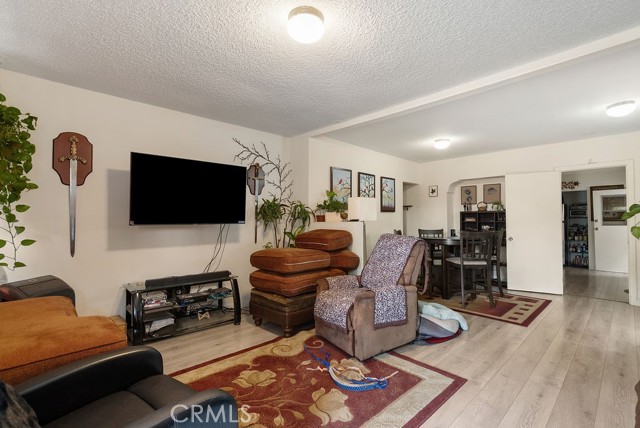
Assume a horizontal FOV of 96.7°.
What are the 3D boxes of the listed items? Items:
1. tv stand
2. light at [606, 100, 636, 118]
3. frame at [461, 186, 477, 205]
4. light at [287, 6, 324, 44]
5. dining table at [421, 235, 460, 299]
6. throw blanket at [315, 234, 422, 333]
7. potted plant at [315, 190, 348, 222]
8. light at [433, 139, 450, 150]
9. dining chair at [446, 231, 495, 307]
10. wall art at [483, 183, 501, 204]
[{"bbox_3d":[-1.438,0.989,3.074,1.050,0.530,0.410,1,-1,-40],"label":"tv stand"},{"bbox_3d":[3.287,-1.129,3.108,0.235,0.125,0.235,1,-1,-43],"label":"light"},{"bbox_3d":[3.126,-0.388,5.967,0.025,0.390,0.305,1,-1,-43],"label":"frame"},{"bbox_3d":[-0.086,-1.161,1.797,0.240,0.125,0.240,0,-1,0],"label":"light"},{"bbox_3d":[2.036,0.830,4.453,0.980,0.915,0.980,0,-1,-3],"label":"dining table"},{"bbox_3d":[0.553,0.651,2.953,1.060,0.850,0.690,1,-1,-34],"label":"throw blanket"},{"bbox_3d":[0.161,-0.095,3.996,0.300,0.430,0.400,1,-1,-43],"label":"potted plant"},{"bbox_3d":[1.952,-1.103,4.563,0.245,0.130,0.245,1,-1,-43],"label":"light"},{"bbox_3d":[2.161,0.764,4.097,0.460,1.035,0.530,0,-1,-3],"label":"dining chair"},{"bbox_3d":[3.417,-0.390,5.652,0.025,0.390,0.310,1,-1,-43],"label":"wall art"}]

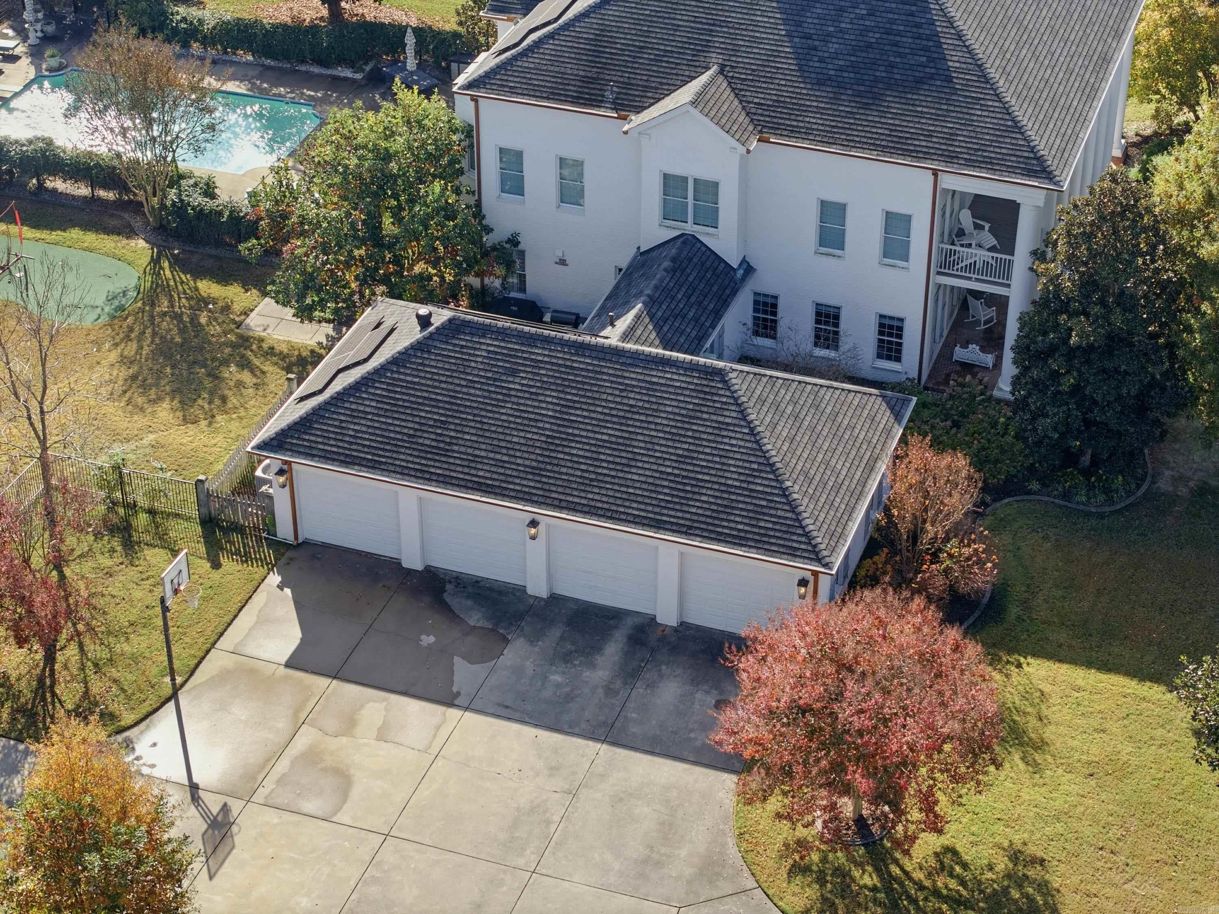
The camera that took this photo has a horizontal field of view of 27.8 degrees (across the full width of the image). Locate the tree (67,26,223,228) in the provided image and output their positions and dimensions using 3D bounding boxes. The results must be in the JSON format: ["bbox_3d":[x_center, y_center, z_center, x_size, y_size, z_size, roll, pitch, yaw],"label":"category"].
[{"bbox_3d":[-14.916,-10.598,80.171,4.950,7.000,4.800,0,34,0],"label":"tree"}]

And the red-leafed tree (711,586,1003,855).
[{"bbox_3d":[5.671,5.979,56.378,6.700,6.100,6.600,0,34,0],"label":"red-leafed tree"}]

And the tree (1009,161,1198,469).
[{"bbox_3d":[13.513,-3.710,67.627,4.900,9.400,4.800,0,34,0],"label":"tree"}]

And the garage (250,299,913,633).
[{"bbox_3d":[-0.584,-0.661,66.546,16.100,5.720,8.420,11,36,17],"label":"garage"}]

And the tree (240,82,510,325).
[{"bbox_3d":[-7.378,-8.063,76.368,7.800,7.000,7.200,0,34,0],"label":"tree"}]

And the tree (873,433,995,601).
[{"bbox_3d":[8.352,1.662,64.040,3.100,4.600,2.800,0,34,0],"label":"tree"}]

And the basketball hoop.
[{"bbox_3d":[-10.265,3.464,60.627,0.570,0.470,0.490,11,36,17],"label":"basketball hoop"}]

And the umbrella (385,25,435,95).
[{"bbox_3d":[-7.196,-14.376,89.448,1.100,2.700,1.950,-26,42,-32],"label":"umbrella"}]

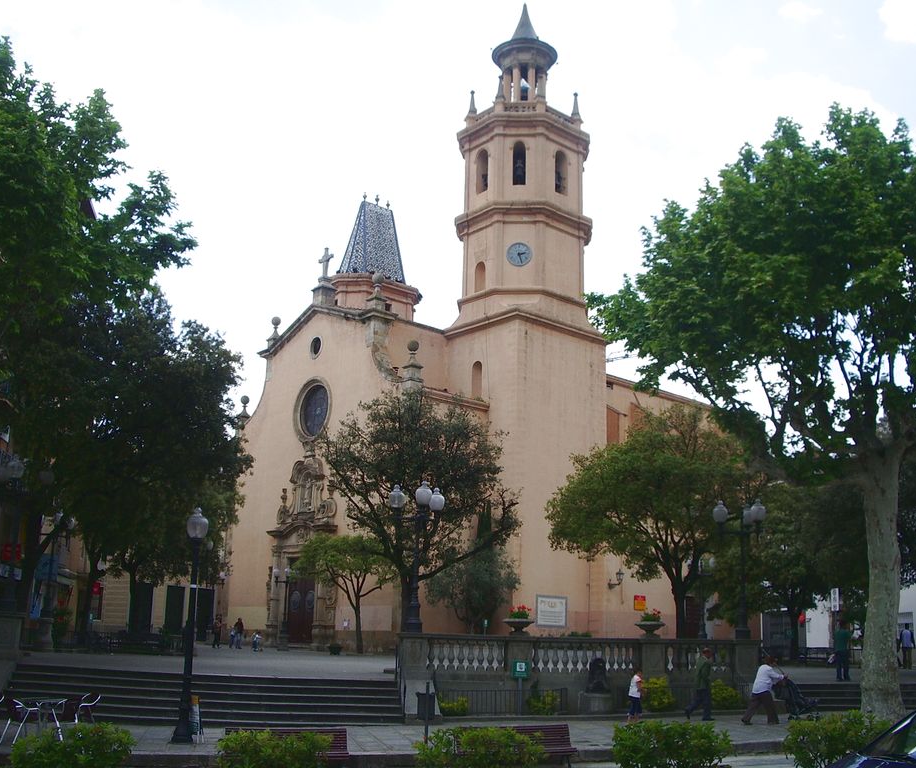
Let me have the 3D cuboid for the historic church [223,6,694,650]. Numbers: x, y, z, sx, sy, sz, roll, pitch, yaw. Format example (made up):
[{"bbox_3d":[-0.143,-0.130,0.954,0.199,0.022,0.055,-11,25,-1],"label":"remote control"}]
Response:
[{"bbox_3d":[2.688,-2.646,67.310,26.000,39.960,20.980,13,-18,-38],"label":"historic church"}]

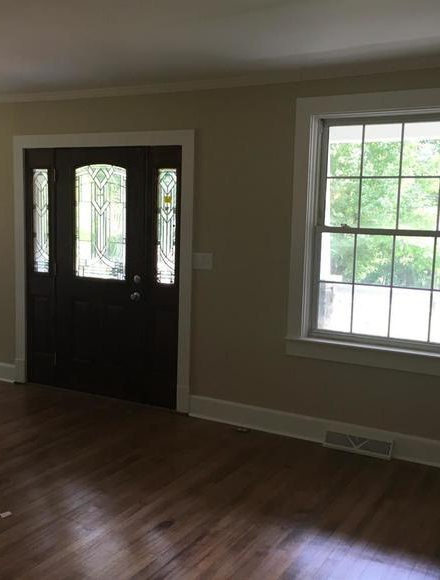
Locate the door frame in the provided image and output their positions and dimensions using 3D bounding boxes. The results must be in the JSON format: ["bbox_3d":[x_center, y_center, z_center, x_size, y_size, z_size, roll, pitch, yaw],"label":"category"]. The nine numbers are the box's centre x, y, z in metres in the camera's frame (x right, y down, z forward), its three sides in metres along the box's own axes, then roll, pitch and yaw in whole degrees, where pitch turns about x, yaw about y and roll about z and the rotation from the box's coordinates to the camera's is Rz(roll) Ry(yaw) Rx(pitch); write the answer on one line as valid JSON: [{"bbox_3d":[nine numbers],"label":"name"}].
[{"bbox_3d":[-0.977,-0.170,5.315,1.811,2.165,0.120,5,8,28],"label":"door frame"}]

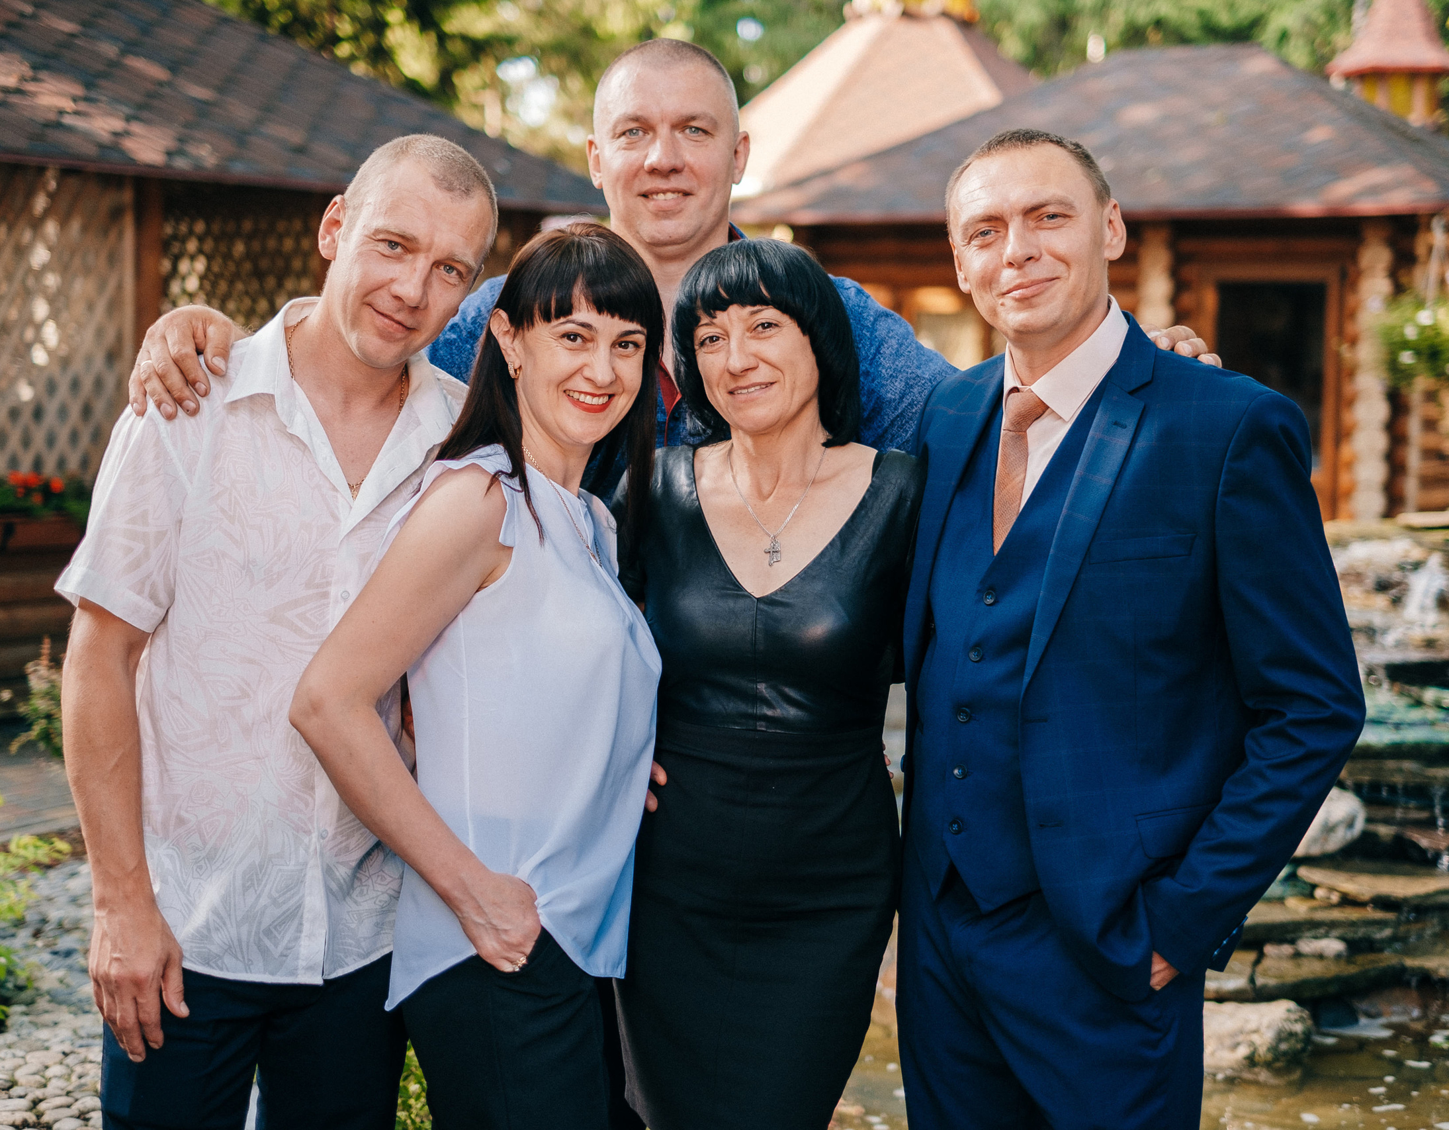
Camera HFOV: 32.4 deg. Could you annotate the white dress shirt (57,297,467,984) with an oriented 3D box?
[{"bbox_3d":[-0.465,0.068,2.640,0.500,0.700,0.280,1,2,-30],"label":"white dress shirt"}]

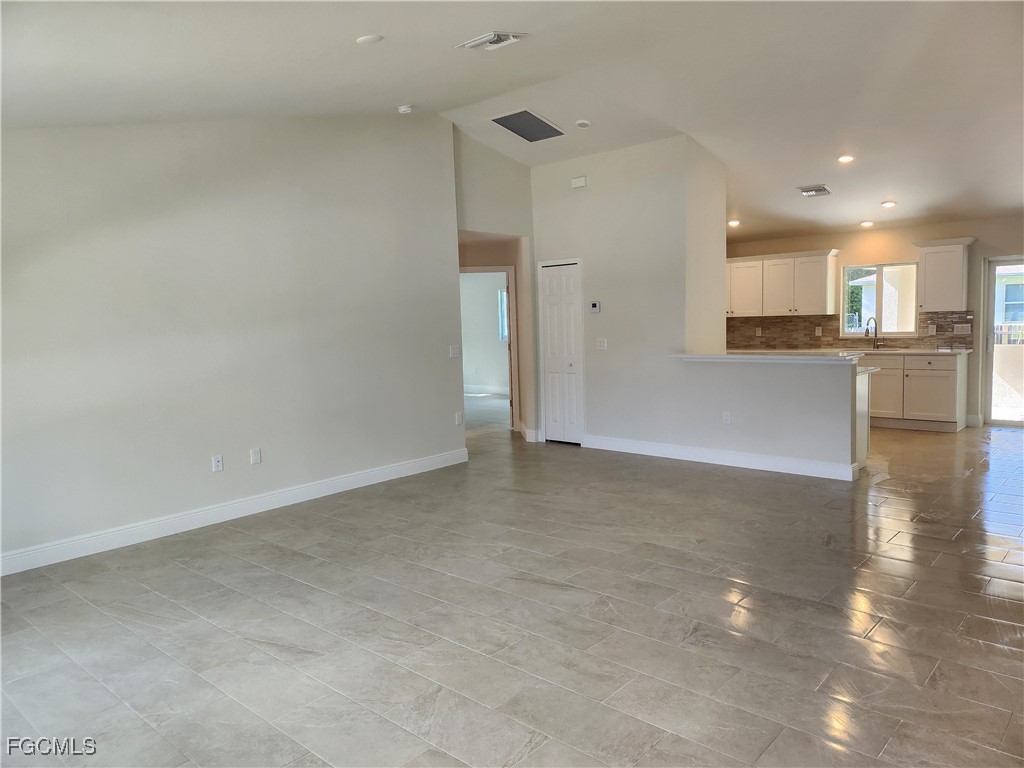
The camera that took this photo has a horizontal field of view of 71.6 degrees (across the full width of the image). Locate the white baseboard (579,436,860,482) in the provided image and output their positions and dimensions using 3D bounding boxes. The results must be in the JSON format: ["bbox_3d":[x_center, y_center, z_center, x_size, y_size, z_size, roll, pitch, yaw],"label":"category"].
[{"bbox_3d":[1.868,0.702,7.048,2.870,0.140,0.050,3,7,42],"label":"white baseboard"}]

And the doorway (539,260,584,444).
[{"bbox_3d":[0.586,-0.355,8.152,0.610,2.120,0.120,3,7,42],"label":"doorway"}]

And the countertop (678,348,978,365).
[{"bbox_3d":[3.368,-0.333,7.728,2.250,0.180,3.500,3,7,42],"label":"countertop"}]

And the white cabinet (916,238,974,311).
[{"bbox_3d":[5.017,-1.254,8.236,0.550,0.825,0.380,3,7,42],"label":"white cabinet"}]

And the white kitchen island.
[{"bbox_3d":[2.475,0.232,6.801,1.690,1.080,0.830,3,7,42],"label":"white kitchen island"}]

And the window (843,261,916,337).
[{"bbox_3d":[4.607,-1.036,8.914,0.905,0.910,0.120,3,7,42],"label":"window"}]

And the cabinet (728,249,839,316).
[{"bbox_3d":[3.586,-1.327,9.514,1.430,0.825,0.370,3,7,42],"label":"cabinet"}]

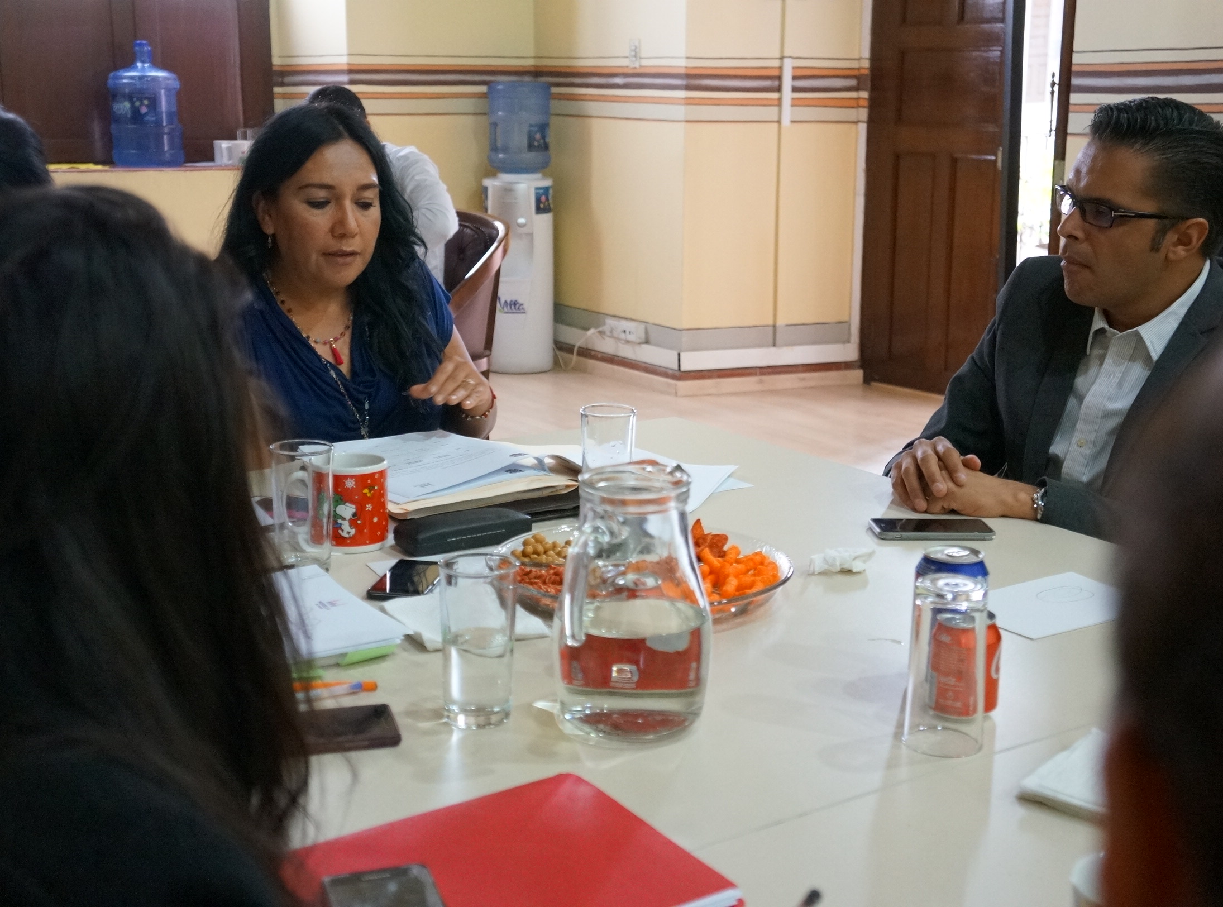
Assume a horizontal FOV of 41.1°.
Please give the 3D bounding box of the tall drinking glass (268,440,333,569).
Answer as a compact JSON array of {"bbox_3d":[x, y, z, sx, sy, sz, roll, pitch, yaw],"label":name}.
[{"bbox_3d":[-0.340,0.060,1.805,0.068,0.137,0.068,0,14,0],"label":"tall drinking glass"}]

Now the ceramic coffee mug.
[{"bbox_3d":[-0.328,0.060,1.935,0.127,0.097,0.091,0,13,0],"label":"ceramic coffee mug"}]

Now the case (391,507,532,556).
[{"bbox_3d":[-0.176,0.085,1.926,0.164,0.032,0.058,-11,17,-37],"label":"case"}]

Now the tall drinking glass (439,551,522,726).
[{"bbox_3d":[-0.111,0.161,1.392,0.068,0.137,0.068,0,14,0],"label":"tall drinking glass"}]

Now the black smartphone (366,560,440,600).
[{"bbox_3d":[-0.216,0.138,1.759,0.060,0.009,0.121,2,14,8],"label":"black smartphone"}]

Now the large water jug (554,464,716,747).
[{"bbox_3d":[0.013,0.127,1.391,0.137,0.217,0.156,10,17,37],"label":"large water jug"}]

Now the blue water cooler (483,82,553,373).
[{"bbox_3d":[-0.409,-1.005,7.258,0.310,1.270,0.320,2,13,8],"label":"blue water cooler"}]

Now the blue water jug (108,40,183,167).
[{"bbox_3d":[-1.809,-1.362,6.344,0.273,0.475,0.273,0,13,0],"label":"blue water jug"}]

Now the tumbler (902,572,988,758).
[{"bbox_3d":[0.280,0.175,1.359,0.067,0.141,0.067,0,13,0],"label":"tumbler"}]

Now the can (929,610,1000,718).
[{"bbox_3d":[0.310,0.184,1.441,0.066,0.086,0.066,0,13,0],"label":"can"}]

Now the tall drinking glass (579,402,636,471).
[{"bbox_3d":[-0.003,0.014,1.997,0.068,0.137,0.068,0,14,0],"label":"tall drinking glass"}]

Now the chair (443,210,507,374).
[{"bbox_3d":[-0.738,-0.442,5.855,0.620,0.800,0.620,-10,17,-37],"label":"chair"}]

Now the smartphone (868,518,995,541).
[{"bbox_3d":[0.384,0.091,1.954,0.138,0.007,0.067,0,14,-1],"label":"smartphone"}]

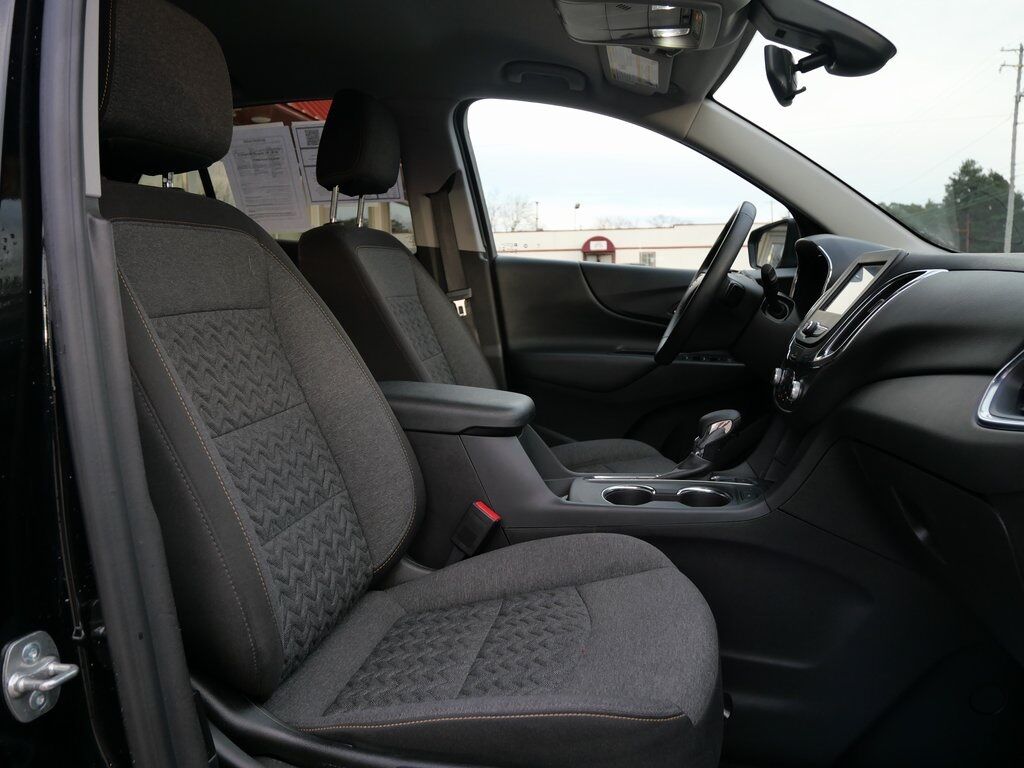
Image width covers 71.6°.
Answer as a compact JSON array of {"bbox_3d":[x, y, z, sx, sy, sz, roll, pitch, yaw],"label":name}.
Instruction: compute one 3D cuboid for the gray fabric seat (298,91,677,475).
[{"bbox_3d":[0.003,-0.121,1.593,0.830,1.060,0.540,1,8,10],"label":"gray fabric seat"}]

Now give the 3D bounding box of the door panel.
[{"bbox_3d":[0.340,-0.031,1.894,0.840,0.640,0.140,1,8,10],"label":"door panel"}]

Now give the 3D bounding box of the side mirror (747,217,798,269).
[{"bbox_3d":[0.756,-0.406,2.063,0.140,0.160,0.230,-2,8,-10],"label":"side mirror"}]

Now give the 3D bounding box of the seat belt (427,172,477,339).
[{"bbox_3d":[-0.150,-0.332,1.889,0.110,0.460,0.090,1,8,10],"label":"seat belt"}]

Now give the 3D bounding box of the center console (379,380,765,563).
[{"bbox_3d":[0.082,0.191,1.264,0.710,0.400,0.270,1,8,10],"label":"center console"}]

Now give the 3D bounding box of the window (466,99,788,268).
[{"bbox_3d":[0.298,-0.516,1.828,0.810,0.420,0.060,1,25,10],"label":"window"}]

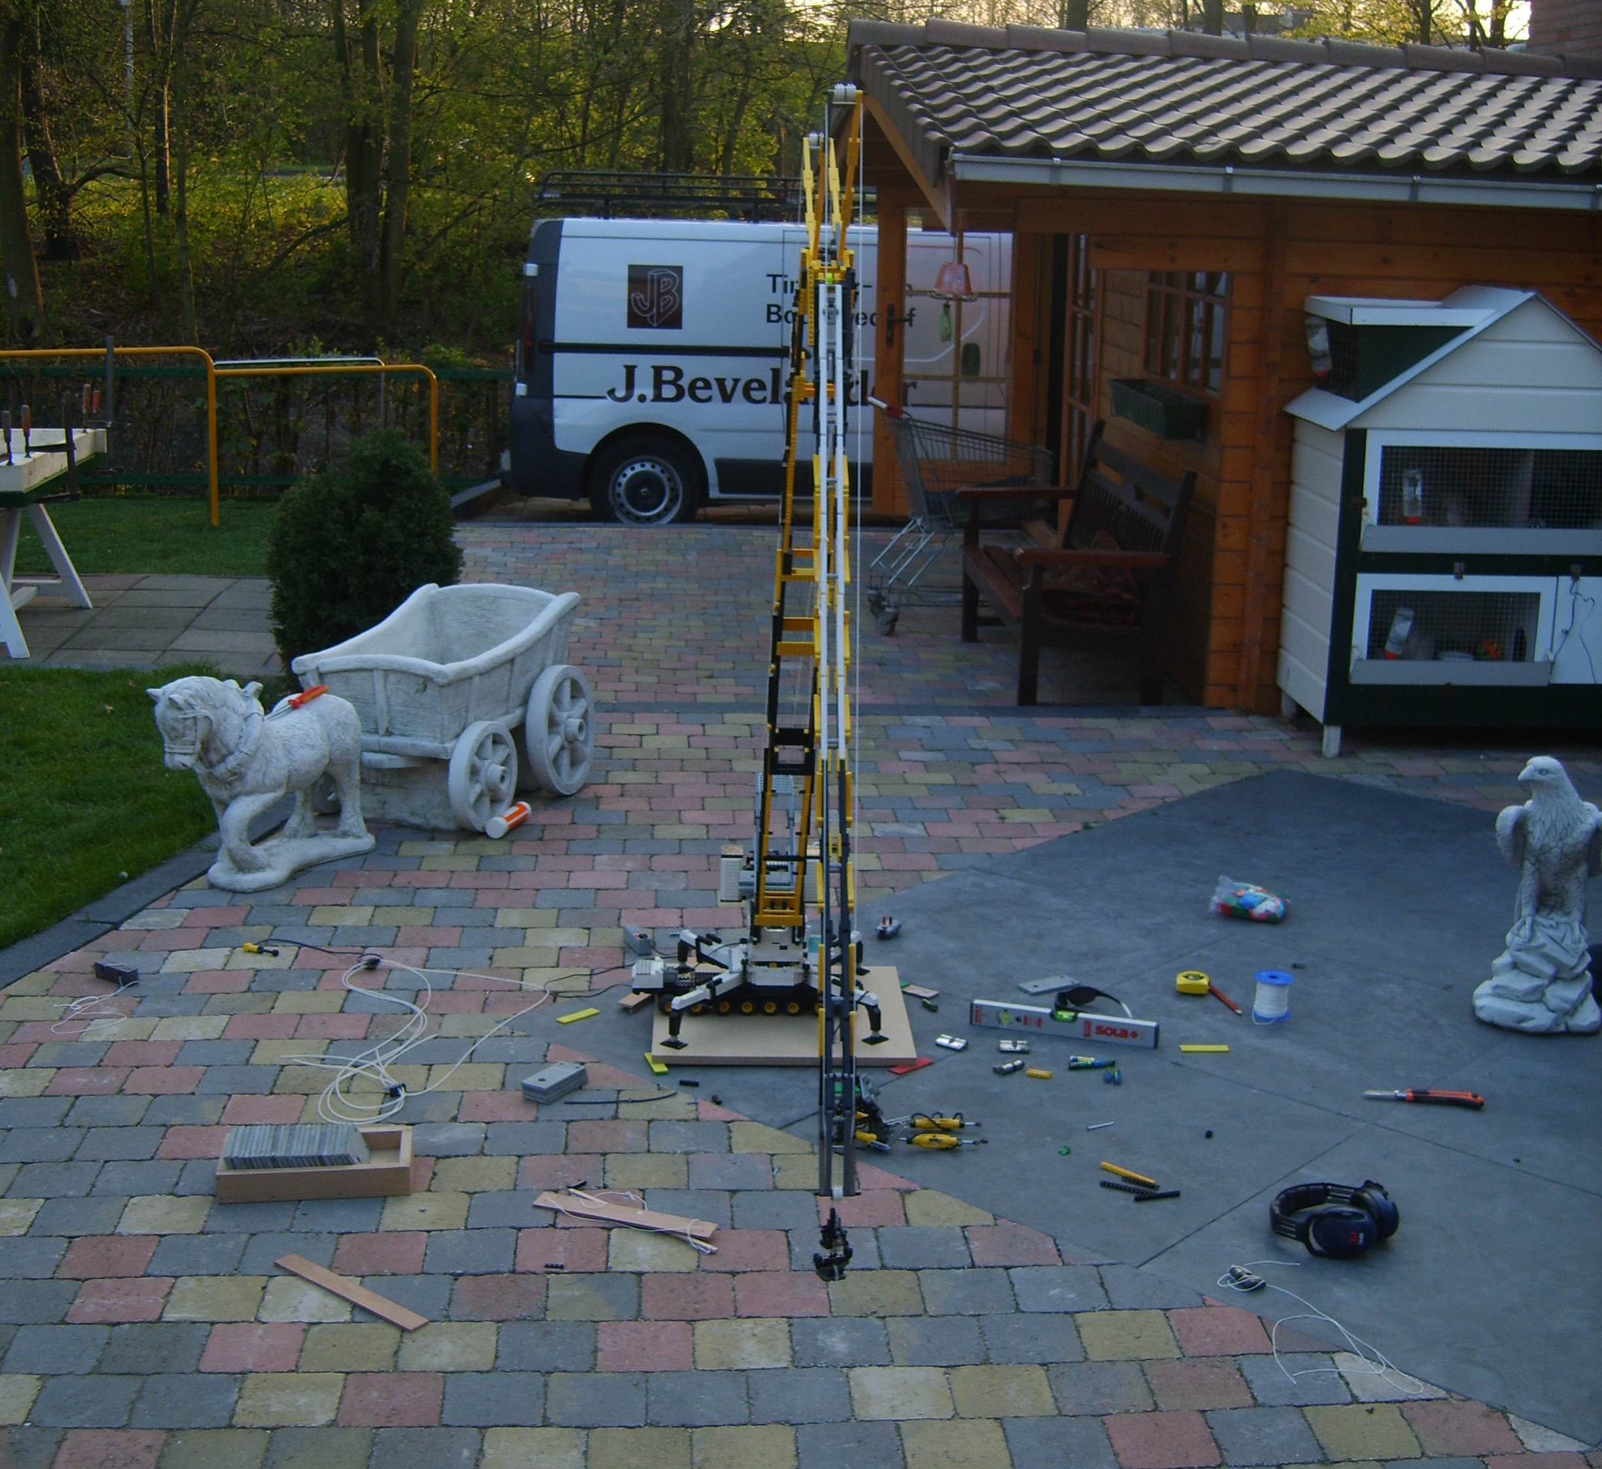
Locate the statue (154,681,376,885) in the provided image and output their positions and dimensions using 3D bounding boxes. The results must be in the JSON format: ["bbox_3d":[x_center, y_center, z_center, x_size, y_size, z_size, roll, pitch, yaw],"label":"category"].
[{"bbox_3d":[-1.387,0.066,5.673,0.240,0.560,0.620,9,15,29],"label":"statue"}]

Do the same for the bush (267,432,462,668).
[{"bbox_3d":[-1.612,-0.684,8.087,0.740,0.930,0.740,1,13,0],"label":"bush"}]

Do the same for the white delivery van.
[{"bbox_3d":[0.751,-2.312,13.828,5.100,1.970,1.930,0,13,-4],"label":"white delivery van"}]

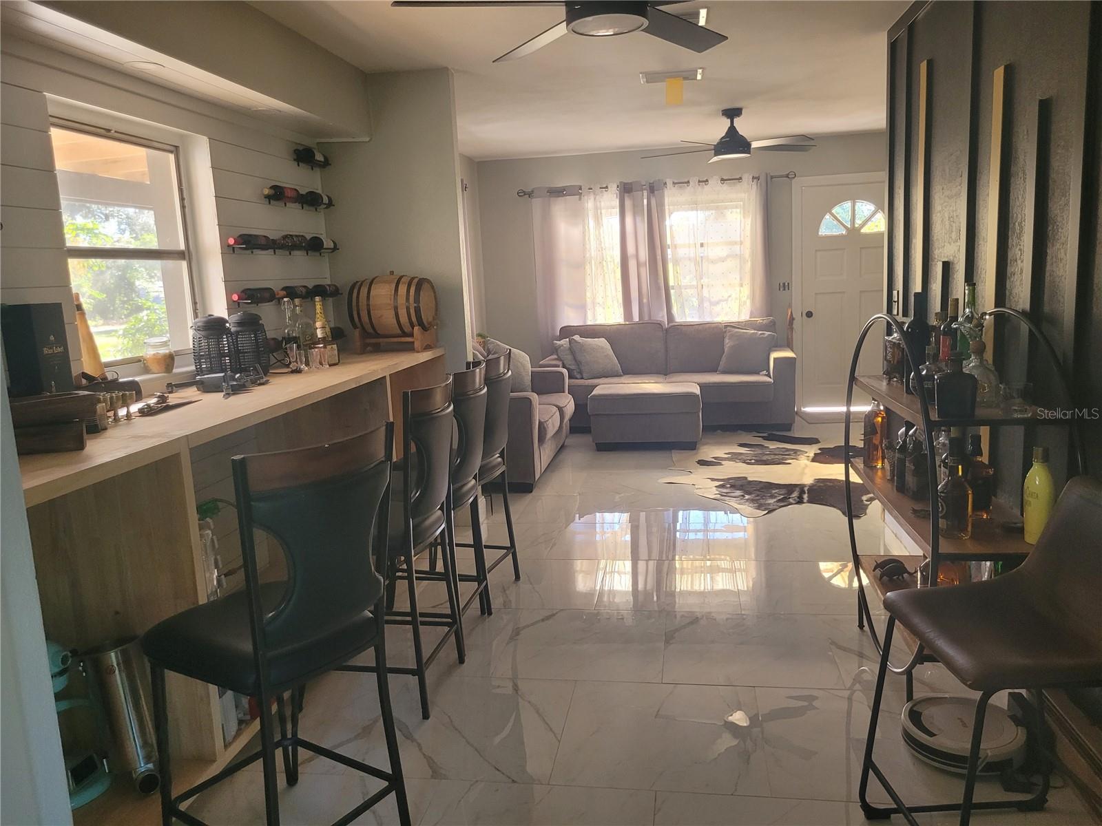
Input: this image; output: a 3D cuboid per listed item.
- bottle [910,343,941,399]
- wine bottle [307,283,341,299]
[{"bbox_3d":[1.147,-0.120,2.501,0.115,0.178,0.090,5,12,38],"label":"bottle"},{"bbox_3d":[-1.193,-0.631,4.308,0.076,0.076,0.300,-1,10,9],"label":"wine bottle"}]

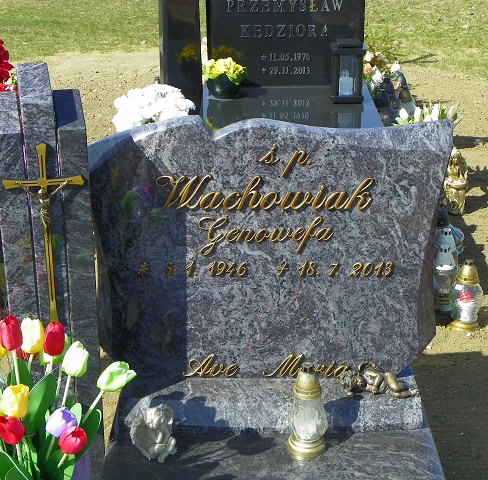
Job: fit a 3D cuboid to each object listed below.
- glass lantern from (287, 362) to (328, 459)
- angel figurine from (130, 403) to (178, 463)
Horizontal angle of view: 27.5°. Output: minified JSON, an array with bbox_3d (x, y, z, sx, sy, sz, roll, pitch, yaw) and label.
[{"bbox_3d":[0.134,0.346,2.079,0.084,0.205,0.084,-1,24,0],"label":"glass lantern"},{"bbox_3d":[-0.191,0.394,2.099,0.095,0.106,0.078,-8,25,-16],"label":"angel figurine"}]

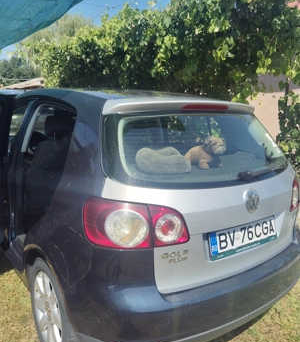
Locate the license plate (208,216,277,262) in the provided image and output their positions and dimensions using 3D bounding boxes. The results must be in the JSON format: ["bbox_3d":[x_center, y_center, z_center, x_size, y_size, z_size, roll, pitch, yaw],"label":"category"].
[{"bbox_3d":[0.498,0.336,1.679,0.526,0.124,0.020,-7,2,-35],"label":"license plate"}]

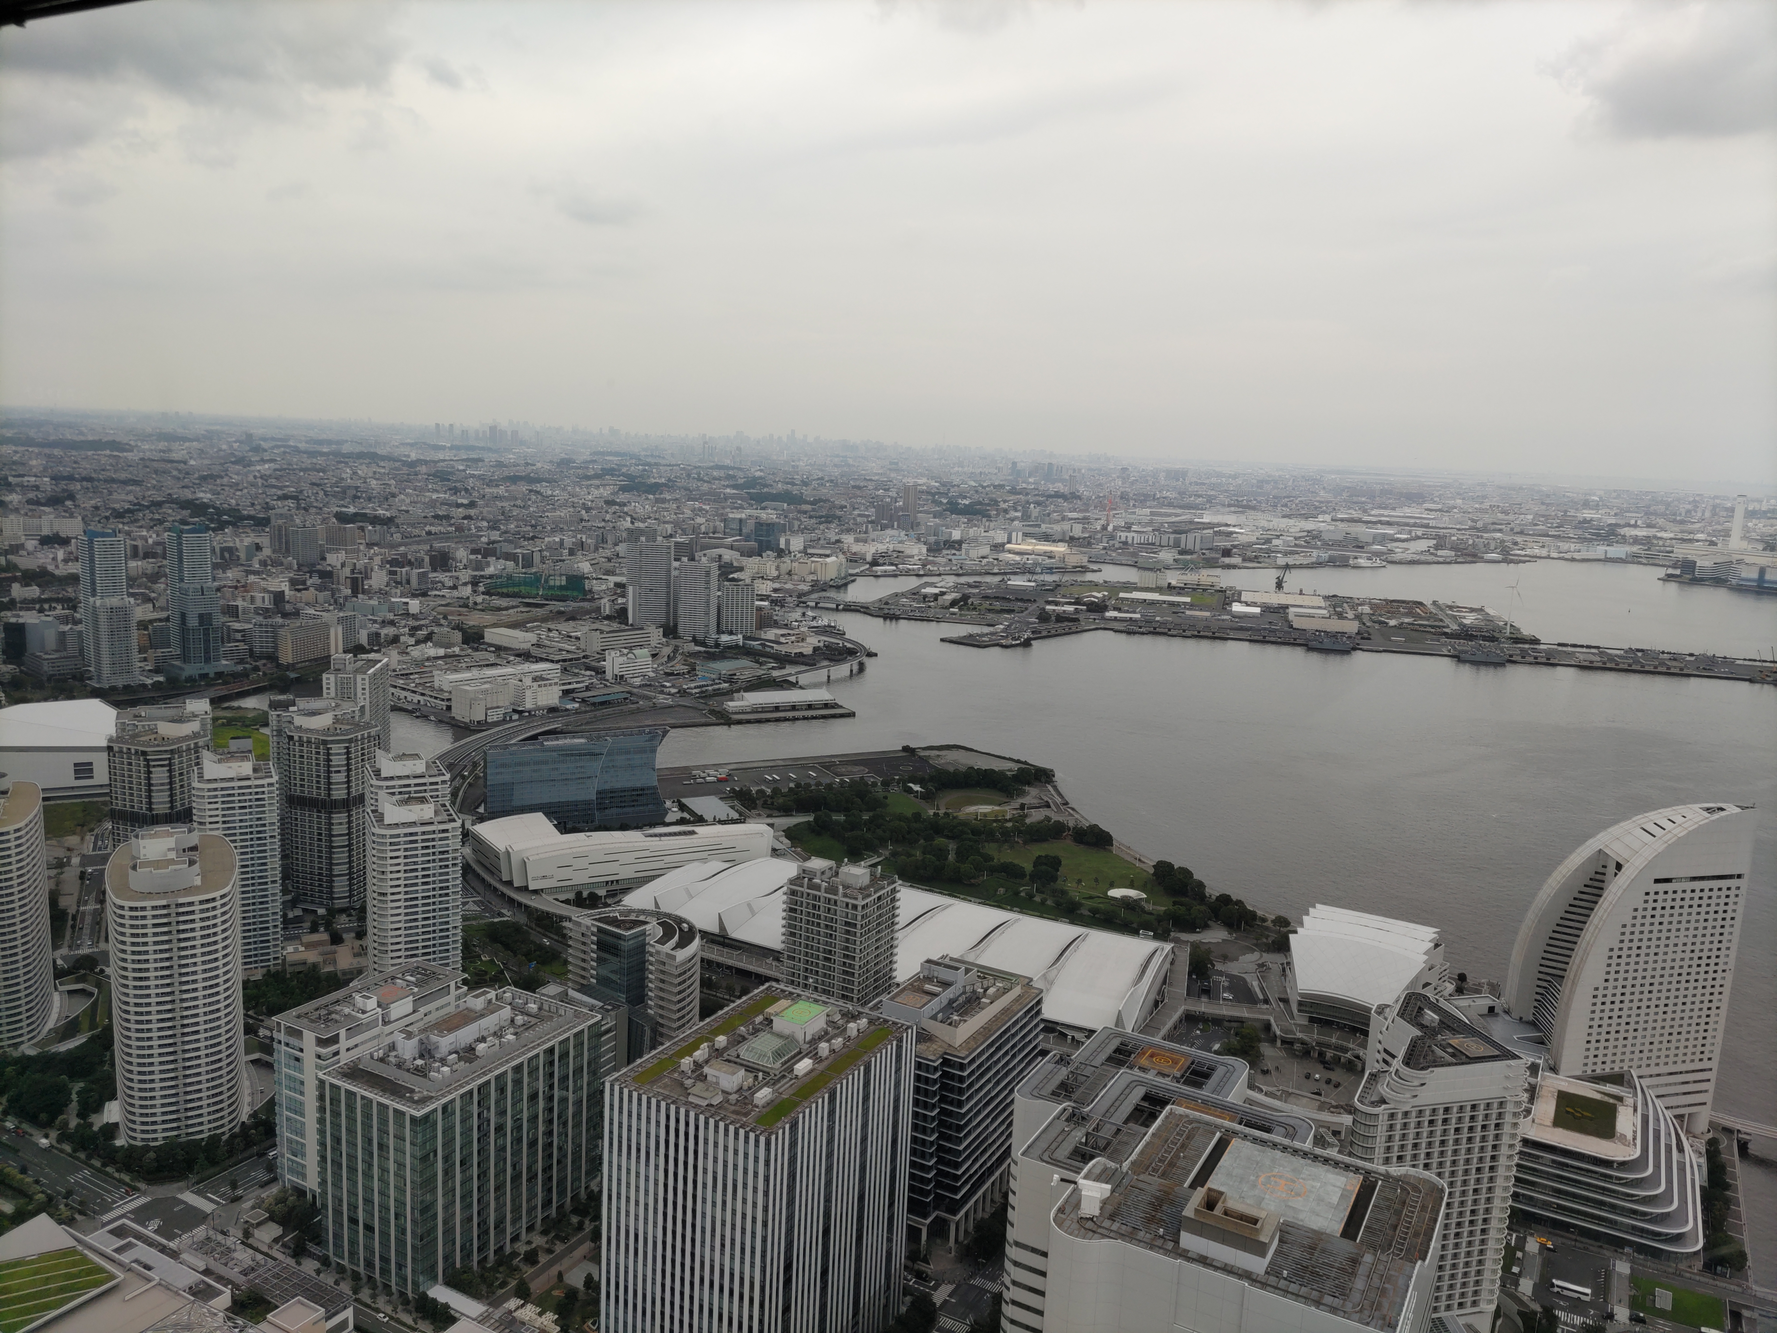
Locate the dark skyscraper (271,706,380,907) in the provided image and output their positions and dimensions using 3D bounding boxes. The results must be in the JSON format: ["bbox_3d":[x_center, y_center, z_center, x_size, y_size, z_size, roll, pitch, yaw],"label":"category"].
[{"bbox_3d":[-311.320,76.160,760.240,55.000,106.000,48.000,8,11,28],"label":"dark skyscraper"}]

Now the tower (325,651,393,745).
[{"bbox_3d":[-367.240,44.520,927.970,27.000,105.000,62.000,1,10,-8],"label":"tower"}]

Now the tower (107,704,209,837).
[{"bbox_3d":[-385.070,80.850,713.370,50.000,106.000,51.000,8,11,28],"label":"tower"}]

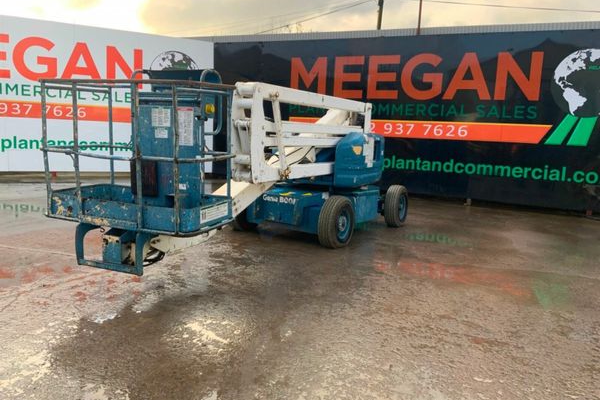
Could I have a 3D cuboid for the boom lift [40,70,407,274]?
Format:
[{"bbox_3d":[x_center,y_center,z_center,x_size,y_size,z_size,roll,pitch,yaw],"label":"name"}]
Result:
[{"bbox_3d":[-0.299,-0.437,6.527,1.840,2.070,5.500,7,9,30],"label":"boom lift"}]

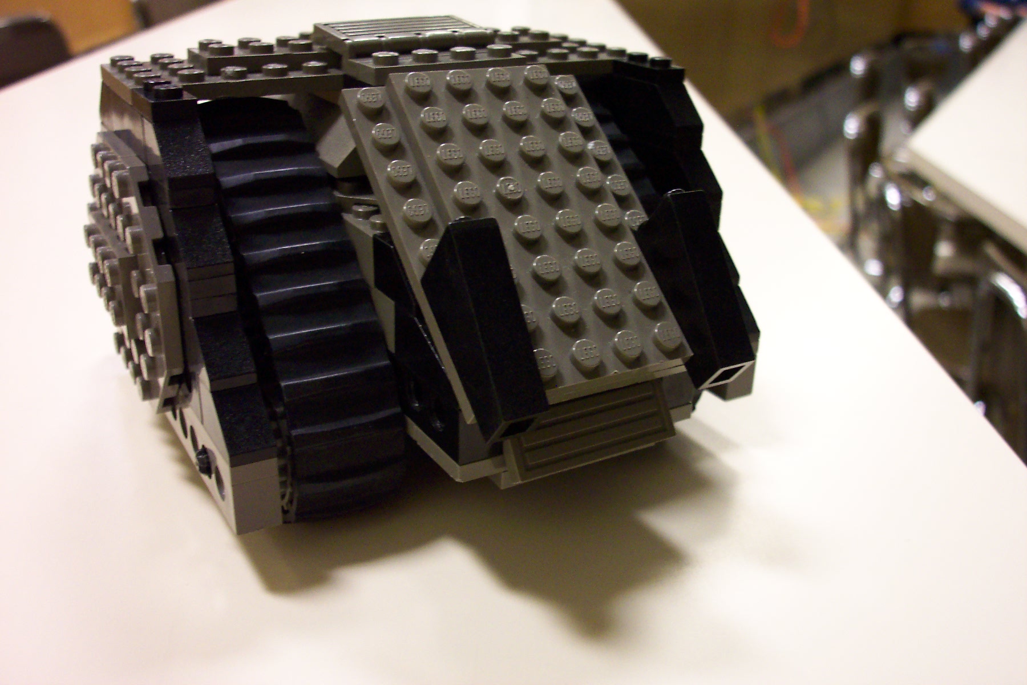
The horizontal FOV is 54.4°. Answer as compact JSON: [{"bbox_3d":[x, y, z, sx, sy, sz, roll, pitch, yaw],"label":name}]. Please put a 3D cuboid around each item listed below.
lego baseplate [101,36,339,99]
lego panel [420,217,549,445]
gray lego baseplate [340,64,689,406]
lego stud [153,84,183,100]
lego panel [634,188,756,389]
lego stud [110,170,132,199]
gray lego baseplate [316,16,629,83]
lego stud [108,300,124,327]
[{"bbox_3d":[-0.059,-0.055,0.200,0.040,0.008,0.032,-12,27,-28],"label":"lego baseplate"},{"bbox_3d":[-0.004,-0.002,0.150,0.008,0.016,0.030,-12,66,-28],"label":"lego panel"},{"bbox_3d":[0.003,-0.021,0.171,0.048,0.008,0.064,-12,66,-28],"label":"gray lego baseplate"},{"bbox_3d":[-0.059,-0.043,0.171,0.005,0.002,0.005,-12,27,-28],"label":"lego stud"},{"bbox_3d":[0.031,-0.009,0.169,0.008,0.016,0.030,-12,66,-28],"label":"lego panel"},{"bbox_3d":[-0.069,-0.028,0.175,0.002,0.005,0.005,-12,27,-28],"label":"lego stud"},{"bbox_3d":[-0.006,-0.064,0.218,0.072,0.013,0.052,-12,27,-28],"label":"gray lego baseplate"},{"bbox_3d":[-0.073,-0.005,0.183,0.002,0.005,0.005,-12,27,-28],"label":"lego stud"}]

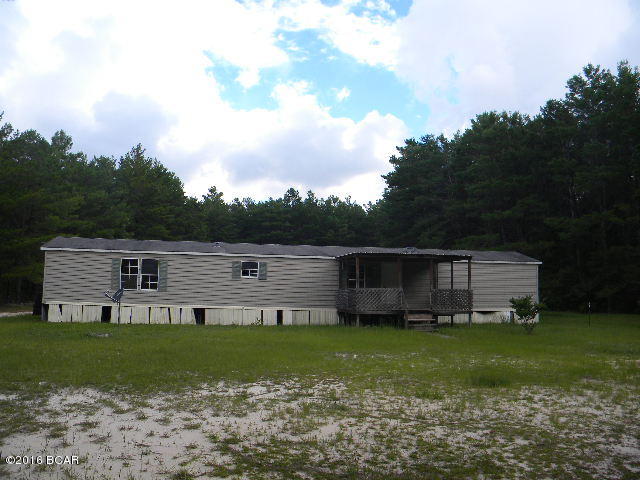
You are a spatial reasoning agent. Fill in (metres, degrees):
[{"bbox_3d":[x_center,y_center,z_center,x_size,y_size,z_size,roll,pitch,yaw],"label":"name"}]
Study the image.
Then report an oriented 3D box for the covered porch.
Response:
[{"bbox_3d":[3.662,2.252,22.993,4.980,3.000,3.500,2,-5,-6],"label":"covered porch"}]

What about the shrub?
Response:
[{"bbox_3d":[7.539,2.720,18.900,1.300,1.430,1.200,2,-5,-6],"label":"shrub"}]

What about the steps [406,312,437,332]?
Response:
[{"bbox_3d":[4.084,3.293,20.720,1.190,0.700,0.950,2,-5,-6],"label":"steps"}]

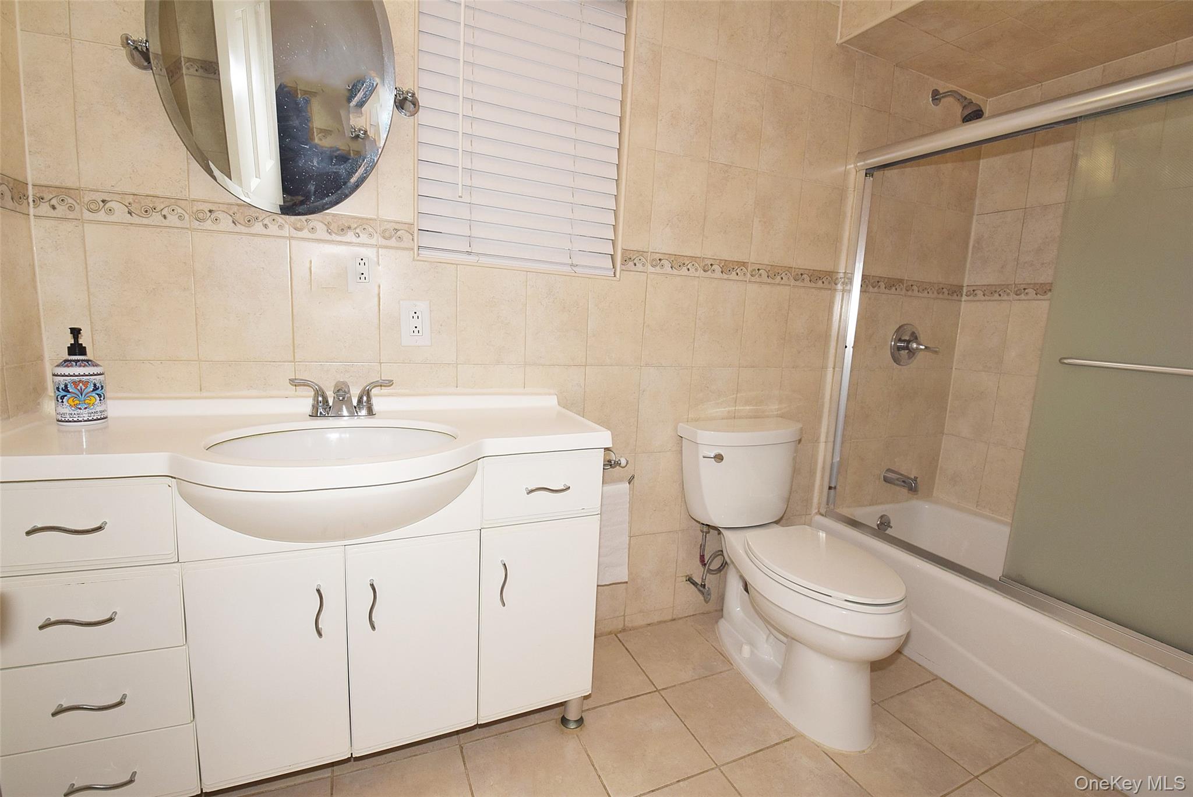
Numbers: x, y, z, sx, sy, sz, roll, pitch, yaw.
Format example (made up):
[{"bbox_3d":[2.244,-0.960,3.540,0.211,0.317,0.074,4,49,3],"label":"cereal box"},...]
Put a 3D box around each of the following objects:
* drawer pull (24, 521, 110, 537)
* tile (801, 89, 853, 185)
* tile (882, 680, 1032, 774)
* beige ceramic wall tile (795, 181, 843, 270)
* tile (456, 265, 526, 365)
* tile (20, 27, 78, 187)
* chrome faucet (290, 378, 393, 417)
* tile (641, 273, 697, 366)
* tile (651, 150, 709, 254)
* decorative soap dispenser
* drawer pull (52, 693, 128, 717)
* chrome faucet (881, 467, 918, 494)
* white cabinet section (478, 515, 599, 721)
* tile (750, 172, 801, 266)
[{"bbox_3d":[-0.899,0.221,0.848,0.102,0.016,0.026,-1,10,-22],"label":"drawer pull"},{"bbox_3d":[0.846,-0.940,1.816,0.200,0.303,0.010,-1,9,-22],"label":"tile"},{"bbox_3d":[1.062,0.964,1.478,0.299,0.010,0.286,-1,10,-25],"label":"tile"},{"bbox_3d":[0.857,-0.658,1.899,0.208,0.301,0.010,-1,9,-21],"label":"beige ceramic wall tile"},{"bbox_3d":[-0.316,-0.246,1.508,0.203,0.285,0.010,-1,9,-21],"label":"tile"},{"bbox_3d":[-1.197,-0.627,1.095,0.081,0.309,0.010,-1,9,-21],"label":"tile"},{"bbox_3d":[-0.650,0.001,1.273,0.243,0.096,0.125,-1,9,-22],"label":"chrome faucet"},{"bbox_3d":[0.251,-0.261,1.696,0.200,0.303,0.010,-1,9,-22],"label":"tile"},{"bbox_3d":[0.271,-0.631,1.640,0.200,0.303,0.010,-1,9,-22],"label":"tile"},{"bbox_3d":[-1.073,-0.044,1.031,0.076,0.197,0.076,11,12,42],"label":"decorative soap dispenser"},{"bbox_3d":[-0.918,0.558,0.905,0.102,0.016,0.026,-1,10,-22],"label":"drawer pull"},{"bbox_3d":[1.337,0.362,2.191,0.058,0.072,0.135,-1,10,-22],"label":"chrome faucet"},{"bbox_3d":[-0.210,0.507,1.399,0.297,0.497,0.380,-1,9,-23],"label":"white cabinet section"},{"bbox_3d":[0.649,-0.641,1.798,0.202,0.307,0.010,-1,10,-22],"label":"tile"}]

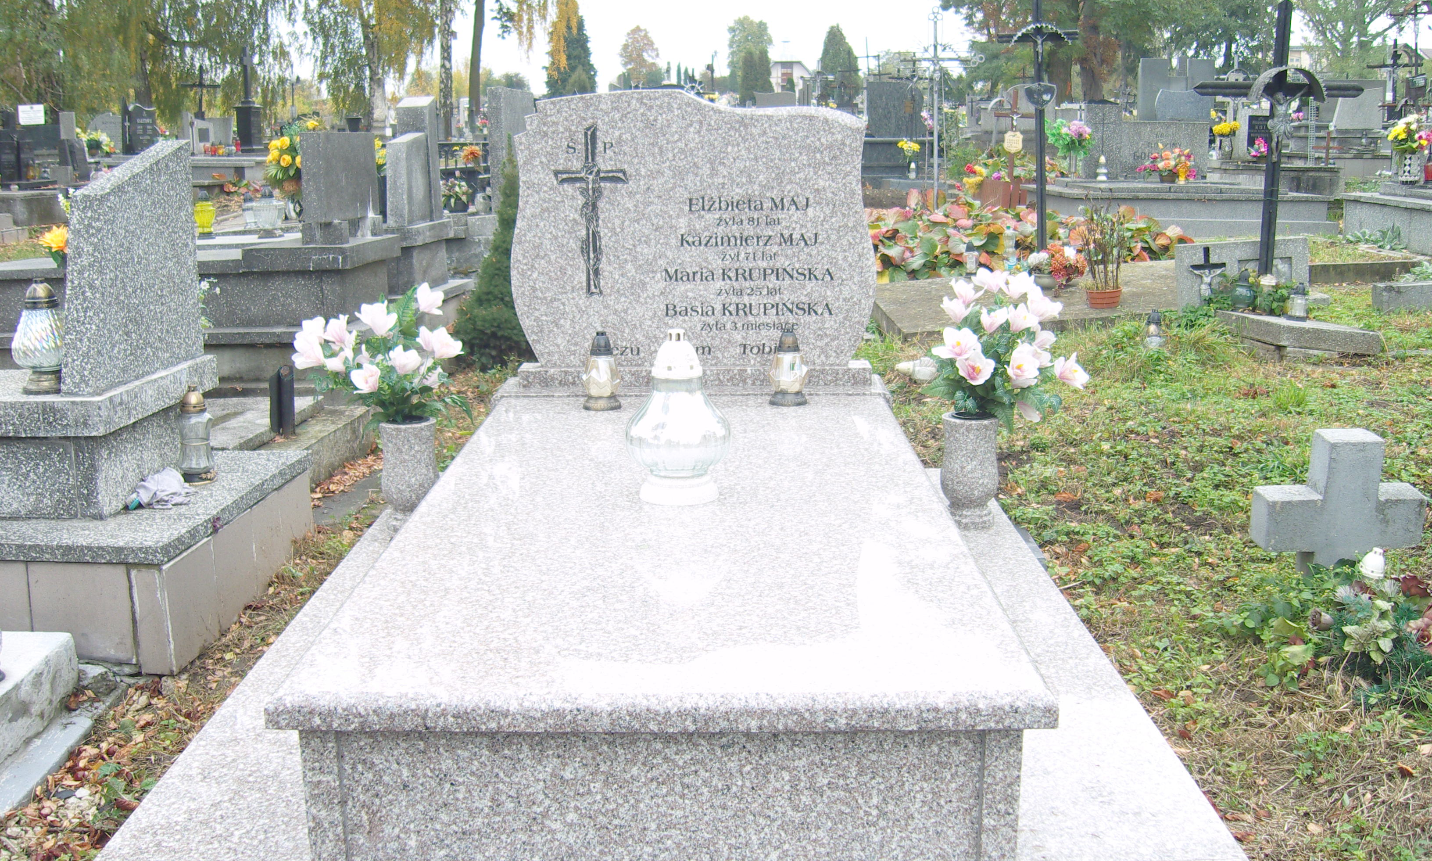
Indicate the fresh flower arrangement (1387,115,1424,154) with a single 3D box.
[{"bbox_3d":[6.374,-2.729,13.000,0.302,0.354,0.272,0,13,0],"label":"fresh flower arrangement"}]

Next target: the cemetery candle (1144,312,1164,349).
[{"bbox_3d":[2.305,-0.532,7.400,0.102,0.196,0.102,0,13,0],"label":"cemetery candle"}]

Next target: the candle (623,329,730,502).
[{"bbox_3d":[-0.077,-0.035,2.844,0.214,0.343,0.214,0,13,0],"label":"candle"}]

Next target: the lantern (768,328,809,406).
[{"bbox_3d":[0.196,-0.177,3.781,0.111,0.203,0.111,0,13,0],"label":"lantern"}]

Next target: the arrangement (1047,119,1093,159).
[{"bbox_3d":[3.599,-2.957,14.300,0.467,0.412,0.420,0,13,0],"label":"arrangement"}]

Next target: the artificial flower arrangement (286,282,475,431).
[{"bbox_3d":[-0.896,-0.203,3.770,0.472,0.386,0.378,0,13,0],"label":"artificial flower arrangement"}]

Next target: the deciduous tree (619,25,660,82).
[{"bbox_3d":[-5.138,-23.765,95.000,3.000,7.300,3.000,0,13,0],"label":"deciduous tree"}]

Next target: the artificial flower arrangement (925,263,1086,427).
[{"bbox_3d":[0.787,-0.227,3.830,0.441,0.430,0.375,0,13,0],"label":"artificial flower arrangement"}]

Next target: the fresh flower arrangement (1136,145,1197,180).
[{"bbox_3d":[3.746,-2.224,11.700,0.510,0.300,0.360,0,13,0],"label":"fresh flower arrangement"}]

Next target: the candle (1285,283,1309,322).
[{"bbox_3d":[3.021,-0.670,7.300,0.113,0.193,0.113,0,13,0],"label":"candle"}]

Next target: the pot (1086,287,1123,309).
[{"bbox_3d":[2.232,-0.763,8.100,0.205,0.105,0.205,0,13,0],"label":"pot"}]

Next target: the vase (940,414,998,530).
[{"bbox_3d":[0.699,0.113,3.880,0.157,0.302,0.157,0,13,0],"label":"vase"}]

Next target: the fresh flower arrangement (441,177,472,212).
[{"bbox_3d":[-1.541,-1.401,8.350,0.200,0.210,0.190,0,13,0],"label":"fresh flower arrangement"}]

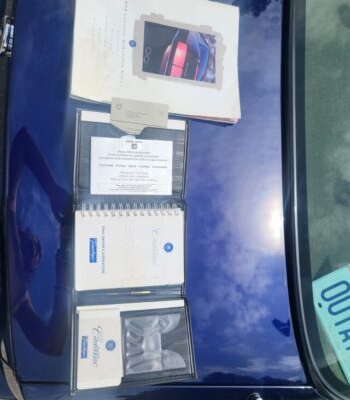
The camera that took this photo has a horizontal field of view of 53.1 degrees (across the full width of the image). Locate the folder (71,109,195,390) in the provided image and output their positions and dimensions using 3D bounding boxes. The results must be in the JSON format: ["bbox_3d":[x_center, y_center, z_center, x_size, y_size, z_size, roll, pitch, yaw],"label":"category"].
[{"bbox_3d":[-0.067,0.077,0.608,0.203,0.030,0.460,1,82,-17],"label":"folder"}]

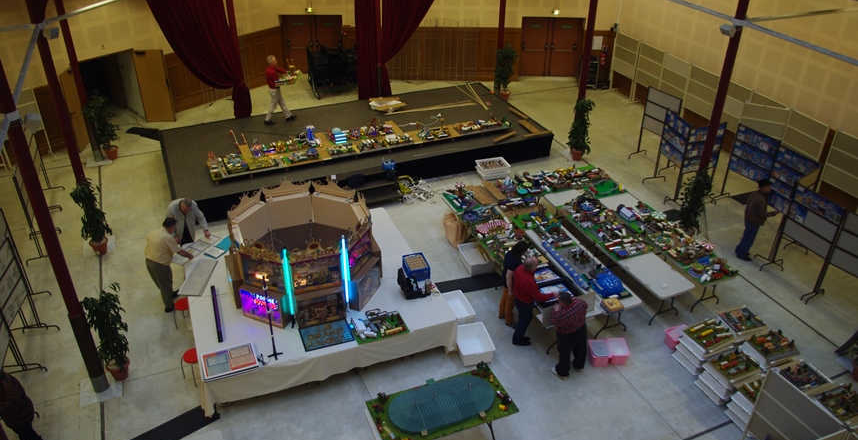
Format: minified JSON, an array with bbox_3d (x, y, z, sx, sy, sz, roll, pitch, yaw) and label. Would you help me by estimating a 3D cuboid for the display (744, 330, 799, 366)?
[{"bbox_3d":[5.312,1.916,9.870,0.610,0.150,0.500,-8,32,-16],"label":"display"}]

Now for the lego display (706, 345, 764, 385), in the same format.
[{"bbox_3d":[4.534,2.122,9.495,0.640,0.150,0.500,-8,32,-16],"label":"lego display"}]

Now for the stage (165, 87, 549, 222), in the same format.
[{"bbox_3d":[-1.908,-2.122,17.764,9.900,0.620,4.700,-12,32,-22],"label":"stage"}]

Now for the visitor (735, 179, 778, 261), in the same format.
[{"bbox_3d":[6.710,-0.004,13.011,0.560,1.750,0.500,5,30,7],"label":"visitor"}]

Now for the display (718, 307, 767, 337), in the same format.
[{"bbox_3d":[5.284,1.669,10.820,0.600,0.130,0.600,-8,31,-16],"label":"display"}]

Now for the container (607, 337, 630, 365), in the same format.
[{"bbox_3d":[3.110,2.183,10.634,0.330,0.210,0.430,-1,29,-3],"label":"container"}]

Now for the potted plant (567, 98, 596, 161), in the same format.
[{"bbox_3d":[4.125,-2.462,17.356,0.560,1.720,0.560,0,29,0],"label":"potted plant"}]

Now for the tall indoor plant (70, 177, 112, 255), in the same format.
[{"bbox_3d":[-6.526,-0.109,12.409,0.660,1.630,0.660,-12,33,-21],"label":"tall indoor plant"}]

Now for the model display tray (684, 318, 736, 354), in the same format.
[{"bbox_3d":[4.419,1.779,10.077,0.660,0.150,0.500,-8,32,-16],"label":"model display tray"}]

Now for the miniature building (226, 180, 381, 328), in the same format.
[{"bbox_3d":[-2.016,0.456,10.388,2.400,1.330,2.400,-12,33,-21],"label":"miniature building"}]

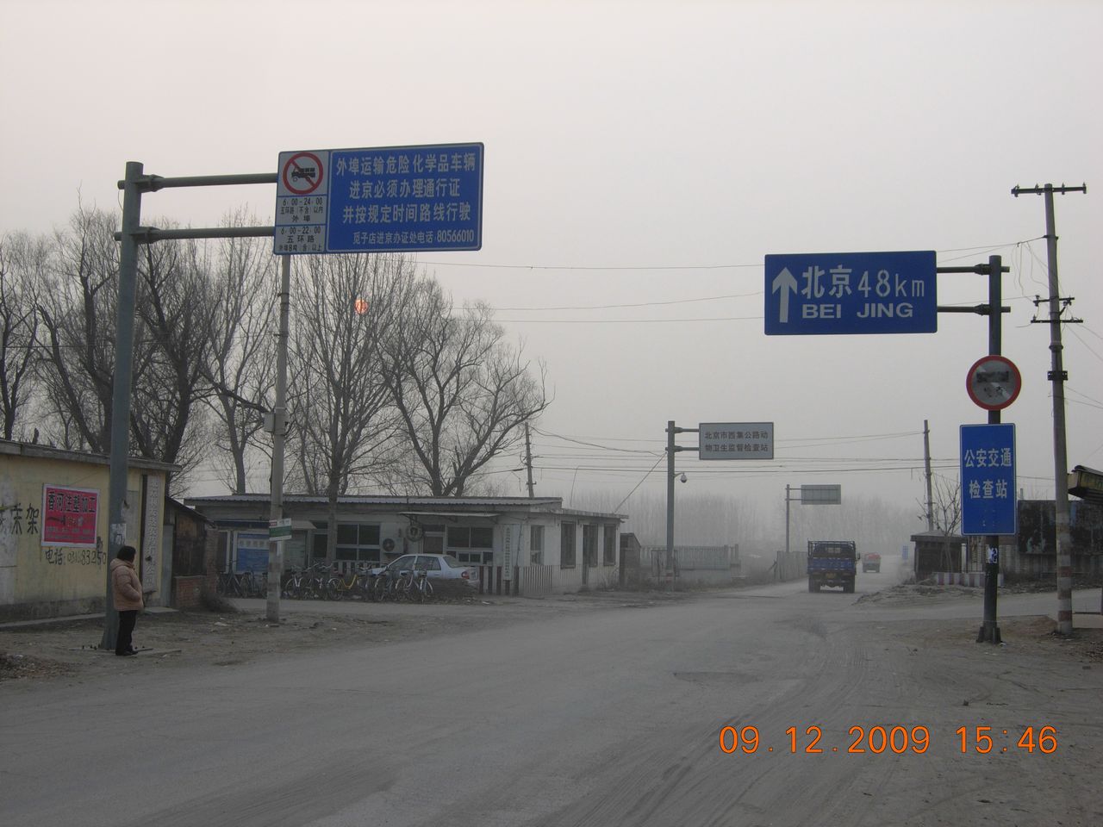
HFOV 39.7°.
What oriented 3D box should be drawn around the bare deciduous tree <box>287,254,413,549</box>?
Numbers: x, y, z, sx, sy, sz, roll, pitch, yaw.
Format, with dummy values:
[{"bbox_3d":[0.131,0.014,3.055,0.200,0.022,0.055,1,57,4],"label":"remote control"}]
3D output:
[{"bbox_3d":[-6.578,0.127,50.000,4.000,11.456,4.000,1,-5,0],"label":"bare deciduous tree"}]

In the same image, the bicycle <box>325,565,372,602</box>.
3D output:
[{"bbox_3d":[-6.028,5.037,45.546,1.600,1.030,0.500,5,-7,-40],"label":"bicycle"}]

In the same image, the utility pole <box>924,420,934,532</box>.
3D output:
[{"bbox_3d":[18.163,4.330,73.397,0.350,8.119,0.350,-1,-6,0],"label":"utility pole"}]

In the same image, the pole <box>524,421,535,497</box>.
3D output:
[{"bbox_3d":[-1.065,4.577,80.363,0.350,8.247,0.350,-4,-5,0],"label":"pole"}]

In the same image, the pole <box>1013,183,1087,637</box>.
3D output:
[{"bbox_3d":[10.134,-0.151,30.637,1.450,9.073,0.500,-1,-6,4],"label":"pole"}]

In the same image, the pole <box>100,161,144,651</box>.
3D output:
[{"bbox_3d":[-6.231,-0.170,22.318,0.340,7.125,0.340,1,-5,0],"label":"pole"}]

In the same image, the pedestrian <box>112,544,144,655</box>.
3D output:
[{"bbox_3d":[-5.998,2.637,21.669,0.420,1.560,0.500,3,-5,-18],"label":"pedestrian"}]

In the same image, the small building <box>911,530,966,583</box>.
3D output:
[{"bbox_3d":[16.152,6.038,63.896,2.200,2.350,2.200,0,-5,14],"label":"small building"}]

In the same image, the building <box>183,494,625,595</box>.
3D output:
[{"bbox_3d":[-5.314,5.034,59.255,13.600,3.400,11.600,-1,-5,19],"label":"building"}]

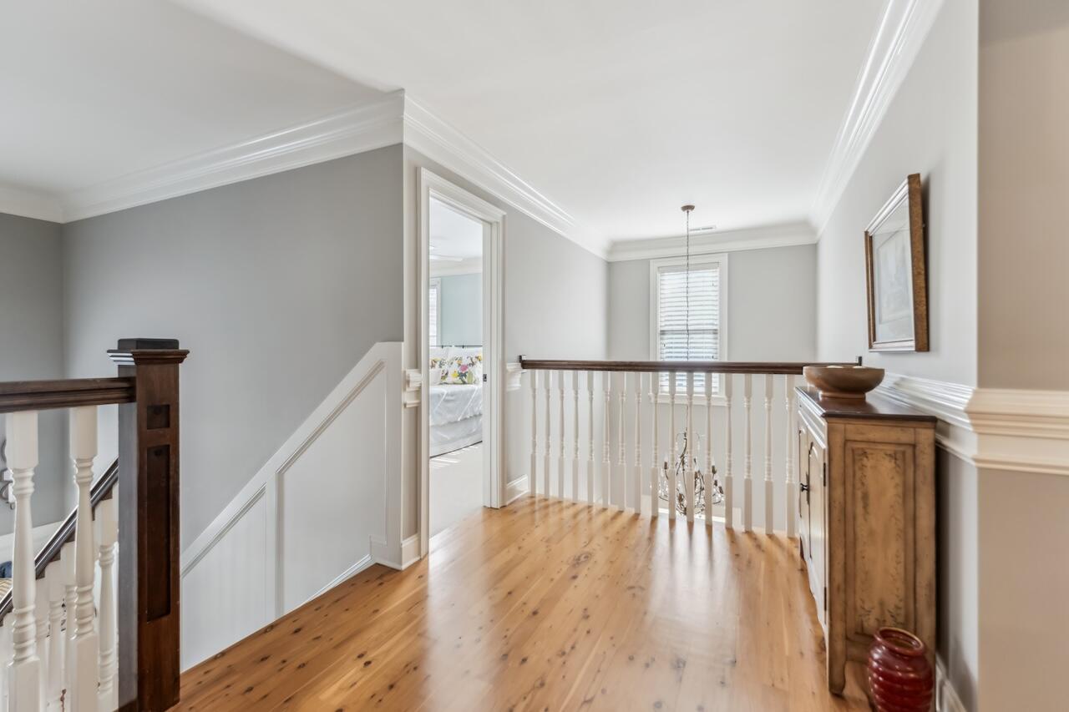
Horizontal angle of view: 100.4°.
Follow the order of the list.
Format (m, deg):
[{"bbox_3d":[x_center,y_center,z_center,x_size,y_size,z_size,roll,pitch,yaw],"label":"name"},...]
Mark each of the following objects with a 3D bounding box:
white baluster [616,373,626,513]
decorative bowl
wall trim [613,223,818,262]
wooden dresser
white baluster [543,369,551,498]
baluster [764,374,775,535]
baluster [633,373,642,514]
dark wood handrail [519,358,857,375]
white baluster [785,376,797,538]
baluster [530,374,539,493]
[{"bbox_3d":[0.618,0.596,3.142,0.037,0.989,0.037,0,0,27],"label":"white baluster"},{"bbox_3d":[1.358,0.118,1.964,0.294,0.128,0.294,0,0,27],"label":"decorative bowl"},{"bbox_3d":[1.839,-1.247,4.912,2.167,0.218,0.100,0,0,27],"label":"wall trim"},{"bbox_3d":[1.310,0.636,1.877,0.293,0.921,1.125,0,0,27],"label":"wooden dresser"},{"bbox_3d":[0.105,0.603,3.418,0.039,0.988,0.039,0,0,27],"label":"white baluster"},{"bbox_3d":[1.440,0.598,2.727,0.037,0.989,0.037,0,0,27],"label":"baluster"},{"bbox_3d":[0.721,0.596,3.090,0.037,0.989,0.037,0,0,27],"label":"baluster"},{"bbox_3d":[0.873,0.069,3.010,2.182,0.065,0.066,0,0,27],"label":"dark wood handrail"},{"bbox_3d":[1.549,0.605,2.691,0.039,0.988,0.039,0,0,27],"label":"white baluster"},{"bbox_3d":[0.002,0.595,3.454,0.037,0.989,0.037,0,0,27],"label":"baluster"}]

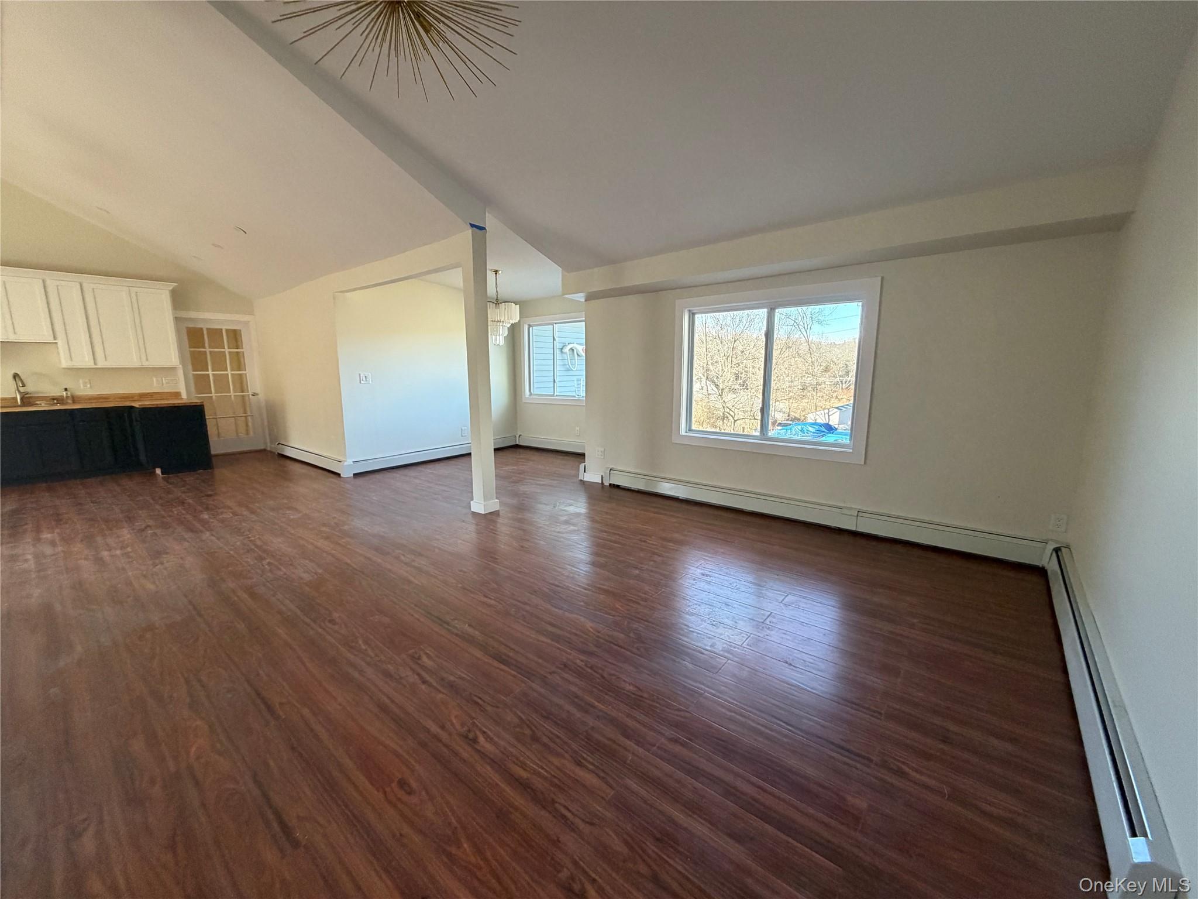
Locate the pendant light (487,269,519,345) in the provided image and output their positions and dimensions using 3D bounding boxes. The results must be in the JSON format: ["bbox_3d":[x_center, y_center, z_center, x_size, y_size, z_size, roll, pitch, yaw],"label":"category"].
[{"bbox_3d":[-1.215,-1.696,5.817,0.510,0.880,0.510,8,12,39],"label":"pendant light"}]

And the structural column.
[{"bbox_3d":[-1.063,-0.648,4.338,0.172,2.464,0.172,8,12,39],"label":"structural column"}]

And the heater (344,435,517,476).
[{"bbox_3d":[-2.240,0.052,7.078,0.075,0.190,2.890,7,12,37],"label":"heater"}]

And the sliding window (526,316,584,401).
[{"bbox_3d":[-0.635,-1.373,7.503,1.480,1.340,0.110,8,12,39],"label":"sliding window"}]

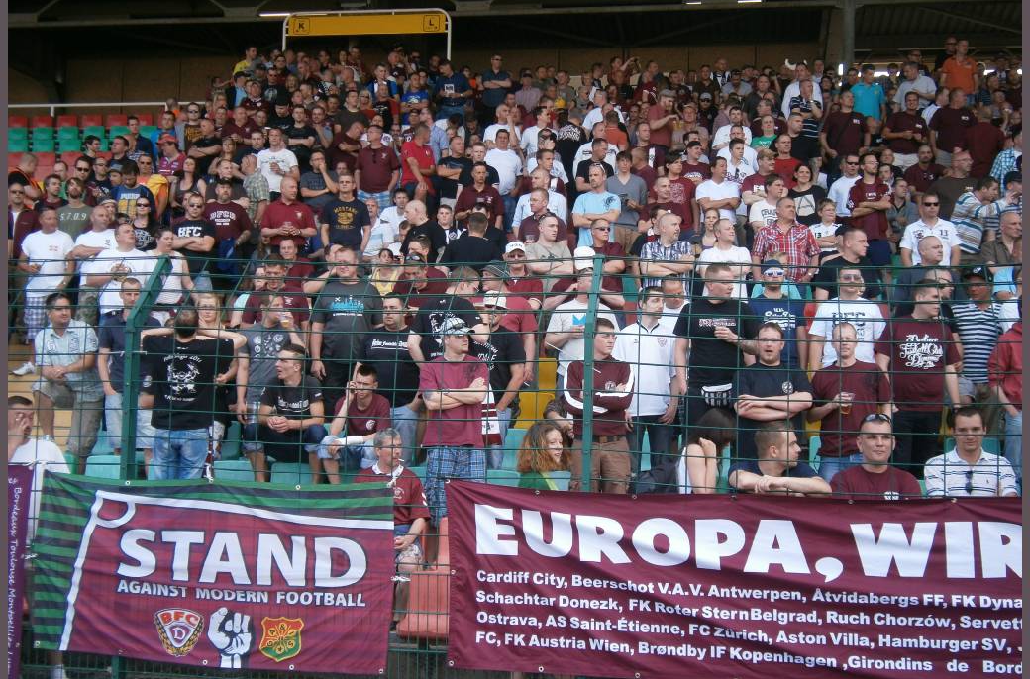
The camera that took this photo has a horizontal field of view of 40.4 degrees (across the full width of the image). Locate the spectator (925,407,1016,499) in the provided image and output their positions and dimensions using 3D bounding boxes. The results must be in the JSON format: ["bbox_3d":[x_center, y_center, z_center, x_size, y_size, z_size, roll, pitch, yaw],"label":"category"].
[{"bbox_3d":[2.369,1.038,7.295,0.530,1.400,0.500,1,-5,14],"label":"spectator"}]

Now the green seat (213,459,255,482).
[{"bbox_3d":[-2.099,1.070,9.972,0.420,0.420,0.420,1,-3,12],"label":"green seat"}]

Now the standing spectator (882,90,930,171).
[{"bbox_3d":[4.618,-2.061,16.545,0.540,1.760,0.380,1,-4,10],"label":"standing spectator"}]

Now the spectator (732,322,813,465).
[{"bbox_3d":[1.606,0.759,8.737,0.550,1.740,0.380,0,-4,14],"label":"spectator"}]

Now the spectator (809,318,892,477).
[{"bbox_3d":[2.077,0.774,8.745,0.530,1.770,0.360,1,-4,10],"label":"spectator"}]

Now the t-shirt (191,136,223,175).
[{"bbox_3d":[-4.115,-2.445,18.750,0.500,0.620,0.300,0,-3,30],"label":"t-shirt"}]

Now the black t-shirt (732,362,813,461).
[{"bbox_3d":[1.656,0.473,9.024,0.520,0.660,0.300,1,-5,7],"label":"black t-shirt"}]

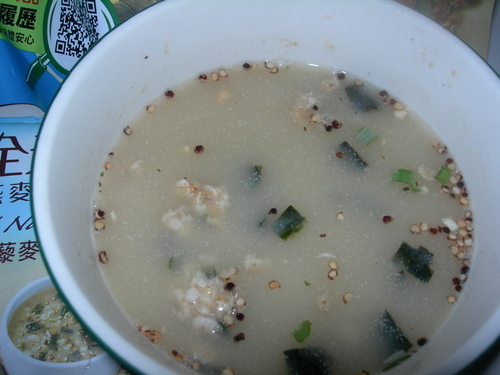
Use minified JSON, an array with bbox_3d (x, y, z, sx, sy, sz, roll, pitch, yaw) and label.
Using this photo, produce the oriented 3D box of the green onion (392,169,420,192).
[{"bbox_3d":[0.047,-0.001,0.168,0.008,0.003,0.007,2,59,0],"label":"green onion"}]

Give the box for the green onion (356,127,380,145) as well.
[{"bbox_3d":[0.038,-0.016,0.176,0.006,0.002,0.005,-36,67,-20],"label":"green onion"}]

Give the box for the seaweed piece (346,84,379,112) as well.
[{"bbox_3d":[0.036,-0.029,0.184,0.007,0.003,0.013,-25,63,-15],"label":"seaweed piece"}]

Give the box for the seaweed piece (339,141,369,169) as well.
[{"bbox_3d":[0.032,-0.008,0.172,0.005,0.003,0.012,-31,65,-18],"label":"seaweed piece"}]

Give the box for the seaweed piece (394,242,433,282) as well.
[{"bbox_3d":[0.047,0.021,0.155,0.011,0.003,0.009,33,64,17],"label":"seaweed piece"}]

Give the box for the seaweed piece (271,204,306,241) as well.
[{"bbox_3d":[0.011,0.011,0.160,0.006,0.003,0.010,38,65,19],"label":"seaweed piece"}]

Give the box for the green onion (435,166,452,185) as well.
[{"bbox_3d":[0.060,-0.003,0.169,0.003,0.002,0.006,34,64,17],"label":"green onion"}]

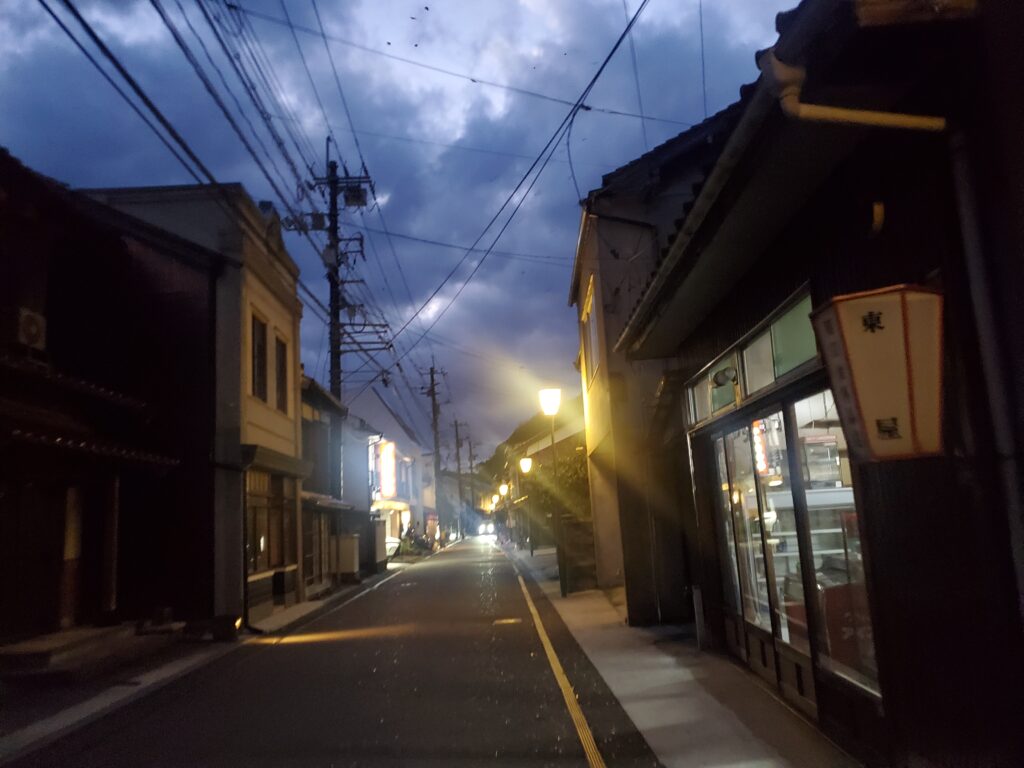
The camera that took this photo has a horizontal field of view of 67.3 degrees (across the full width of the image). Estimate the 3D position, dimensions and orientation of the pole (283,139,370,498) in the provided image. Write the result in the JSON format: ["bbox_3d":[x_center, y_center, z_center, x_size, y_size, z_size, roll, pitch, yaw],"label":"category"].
[{"bbox_3d":[-4.780,-0.875,20.473,2.500,12.140,0.900,-3,-10,-2],"label":"pole"}]

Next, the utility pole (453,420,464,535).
[{"bbox_3d":[-4.928,8.851,72.586,0.800,10.890,0.500,-3,-10,-2],"label":"utility pole"}]

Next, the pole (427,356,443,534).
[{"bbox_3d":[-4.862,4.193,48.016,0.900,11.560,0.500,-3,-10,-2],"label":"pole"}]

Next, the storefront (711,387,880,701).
[{"bbox_3d":[2.009,1.105,5.948,0.150,1.750,3.300,-4,-10,2],"label":"storefront"}]

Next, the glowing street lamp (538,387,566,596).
[{"bbox_3d":[0.820,1.923,14.068,0.400,3.810,0.400,-3,-10,-2],"label":"glowing street lamp"}]

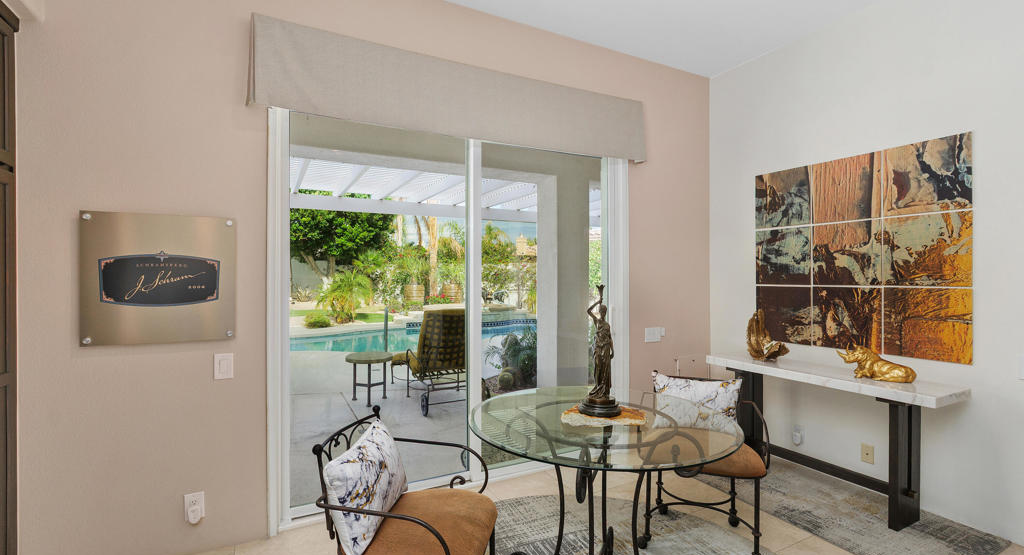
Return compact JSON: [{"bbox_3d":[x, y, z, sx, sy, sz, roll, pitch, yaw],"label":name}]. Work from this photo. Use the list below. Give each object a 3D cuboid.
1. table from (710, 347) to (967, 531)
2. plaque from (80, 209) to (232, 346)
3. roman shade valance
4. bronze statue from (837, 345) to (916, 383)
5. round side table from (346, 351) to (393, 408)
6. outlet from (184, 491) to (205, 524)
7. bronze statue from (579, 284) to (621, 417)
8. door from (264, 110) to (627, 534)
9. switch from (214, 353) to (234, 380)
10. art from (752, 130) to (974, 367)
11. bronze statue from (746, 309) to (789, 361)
[{"bbox_3d":[1.903,0.954,2.861,0.366,0.751,1.323,0,0,-27],"label":"table"},{"bbox_3d":[-1.629,0.007,2.129,0.585,0.598,0.030,0,0,-27],"label":"plaque"},{"bbox_3d":[-0.176,-1.057,2.823,2.514,0.444,0.127,0,0,-27],"label":"roman shade valance"},{"bbox_3d":[2.066,0.499,2.583,0.358,0.159,0.151,0,0,41],"label":"bronze statue"},{"bbox_3d":[-1.596,1.127,5.098,0.526,0.485,0.526,0,0,0],"label":"round side table"},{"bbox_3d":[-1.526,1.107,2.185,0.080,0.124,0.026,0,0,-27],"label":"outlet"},{"bbox_3d":[0.355,0.282,1.824,0.172,0.505,0.172,0,0,18],"label":"bronze statue"},{"bbox_3d":[-0.215,0.150,2.942,2.403,2.360,0.130,0,0,-27],"label":"door"},{"bbox_3d":[-1.420,0.442,2.246,0.078,0.124,0.013,0,0,-27],"label":"switch"},{"bbox_3d":[2.155,-0.151,2.946,0.024,1.237,1.223,0,0,-27],"label":"art"},{"bbox_3d":[1.797,0.406,3.199,0.190,0.350,0.230,0,0,-27],"label":"bronze statue"}]

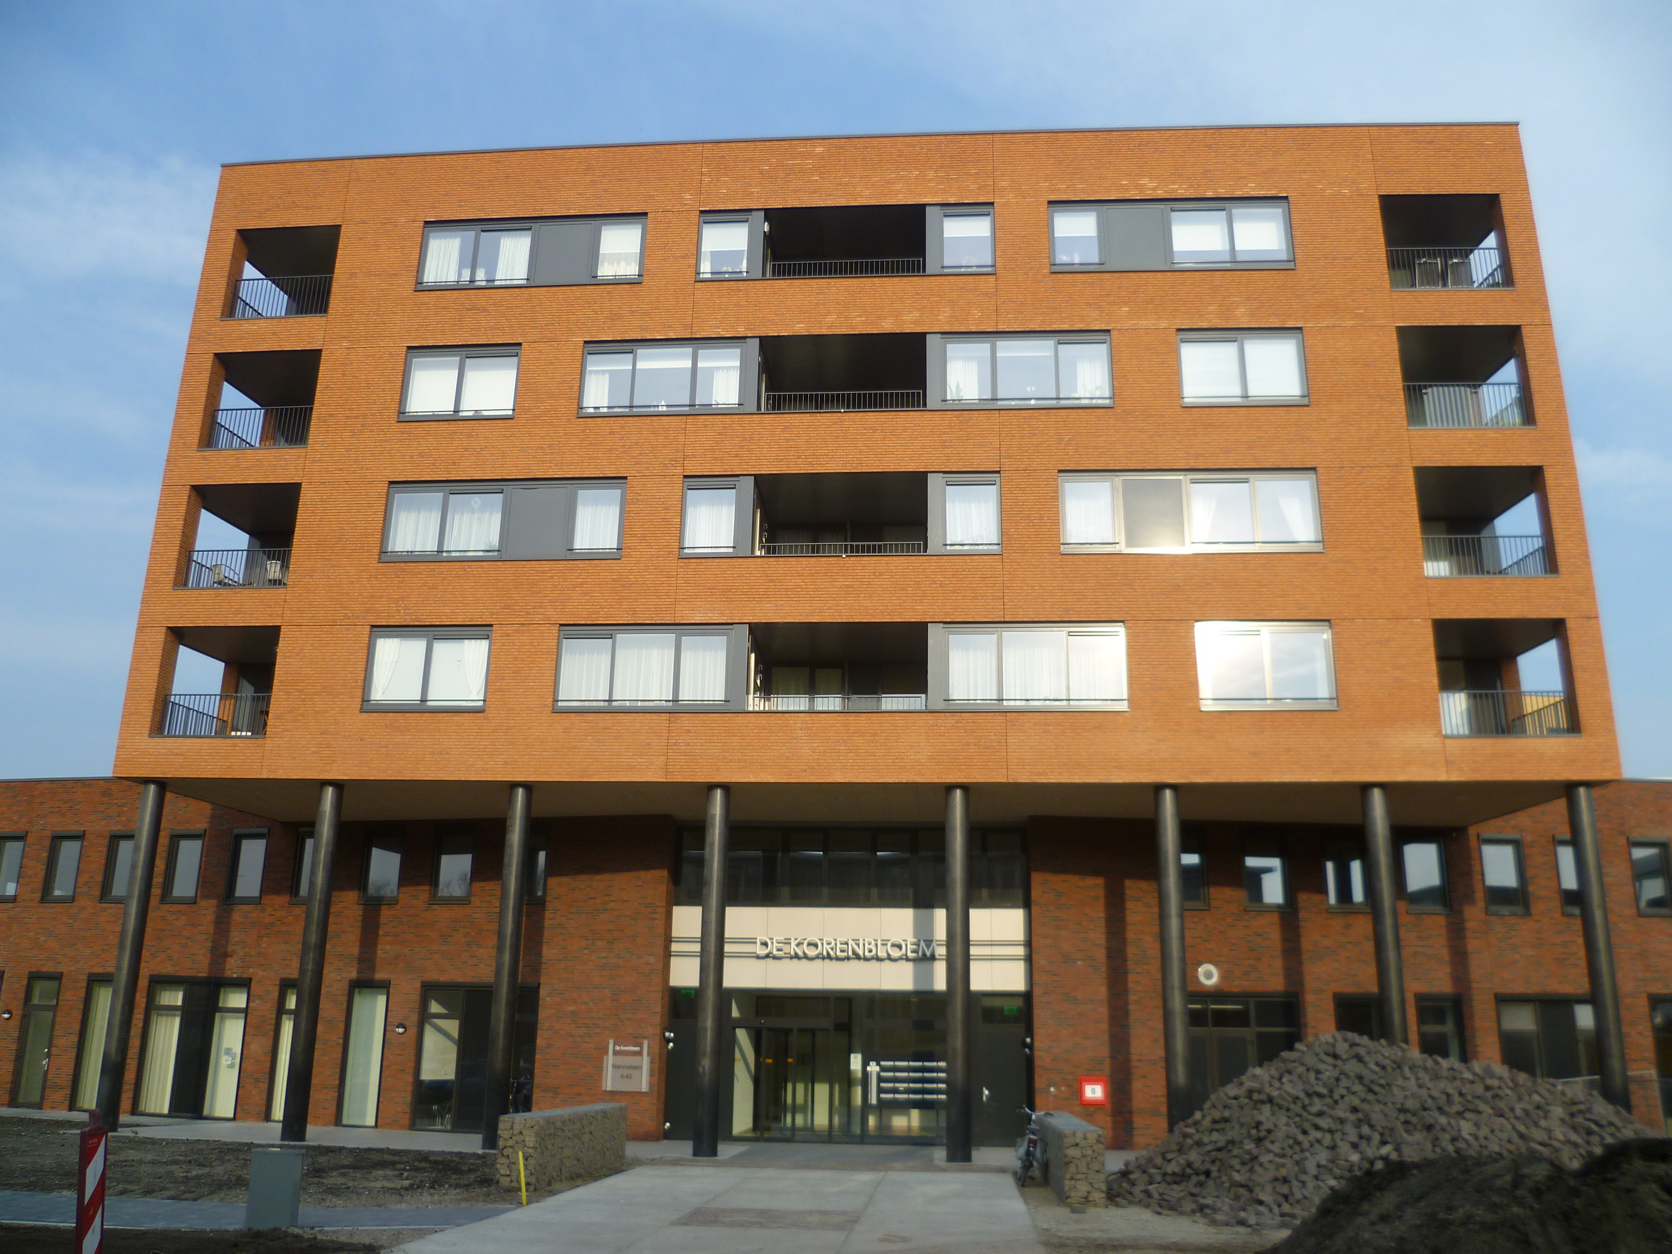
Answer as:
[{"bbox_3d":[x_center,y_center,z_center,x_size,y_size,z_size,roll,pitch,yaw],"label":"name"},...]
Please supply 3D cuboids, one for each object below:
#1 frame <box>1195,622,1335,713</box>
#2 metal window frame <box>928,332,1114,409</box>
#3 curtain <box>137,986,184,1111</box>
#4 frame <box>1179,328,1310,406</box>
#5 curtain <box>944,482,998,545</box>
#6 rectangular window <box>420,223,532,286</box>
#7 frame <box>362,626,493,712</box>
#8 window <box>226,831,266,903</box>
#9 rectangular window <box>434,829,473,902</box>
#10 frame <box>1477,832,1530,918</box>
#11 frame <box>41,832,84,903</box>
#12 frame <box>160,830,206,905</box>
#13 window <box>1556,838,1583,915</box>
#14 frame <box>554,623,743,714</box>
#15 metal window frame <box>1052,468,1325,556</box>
[{"bbox_3d":[7.860,0.706,24.680,2.461,1.679,0.150,0,-17,4],"label":"frame"},{"bbox_3d":[3.586,-4.999,26.407,3.601,1.635,0.150,0,-17,5],"label":"metal window frame"},{"bbox_3d":[-15.054,9.410,30.166,0.824,2.778,0.120,-3,-18,13],"label":"curtain"},{"bbox_3d":[7.963,-5.079,26.458,2.442,1.656,0.150,0,-17,4],"label":"frame"},{"bbox_3d":[2.634,-2.173,26.162,1.032,1.330,0.100,0,-17,4],"label":"curtain"},{"bbox_3d":[-7.583,-7.838,28.550,2.336,1.445,0.150,0,-17,4],"label":"rectangular window"},{"bbox_3d":[-7.712,0.803,25.540,2.401,1.673,0.150,0,-17,5],"label":"frame"},{"bbox_3d":[-13.293,5.410,30.543,0.943,1.704,0.150,-3,-18,13],"label":"window"},{"bbox_3d":[-8.341,5.227,29.512,0.874,1.642,0.150,-3,-17,13],"label":"rectangular window"},{"bbox_3d":[14.125,5.235,28.562,1.006,1.712,0.130,2,-17,-4],"label":"frame"},{"bbox_3d":[-18.226,5.670,31.898,0.944,1.685,0.150,-3,-18,13],"label":"frame"},{"bbox_3d":[-14.968,5.519,31.057,0.917,1.666,0.150,-3,-17,13],"label":"frame"},{"bbox_3d":[15.515,5.200,28.226,0.941,1.632,0.120,2,-17,-4],"label":"window"},{"bbox_3d":[-3.433,0.778,25.200,3.606,1.681,0.150,0,-17,5],"label":"frame"},{"bbox_3d":[6.609,-2.162,25.291,4.813,1.668,0.150,0,-17,5],"label":"metal window frame"}]

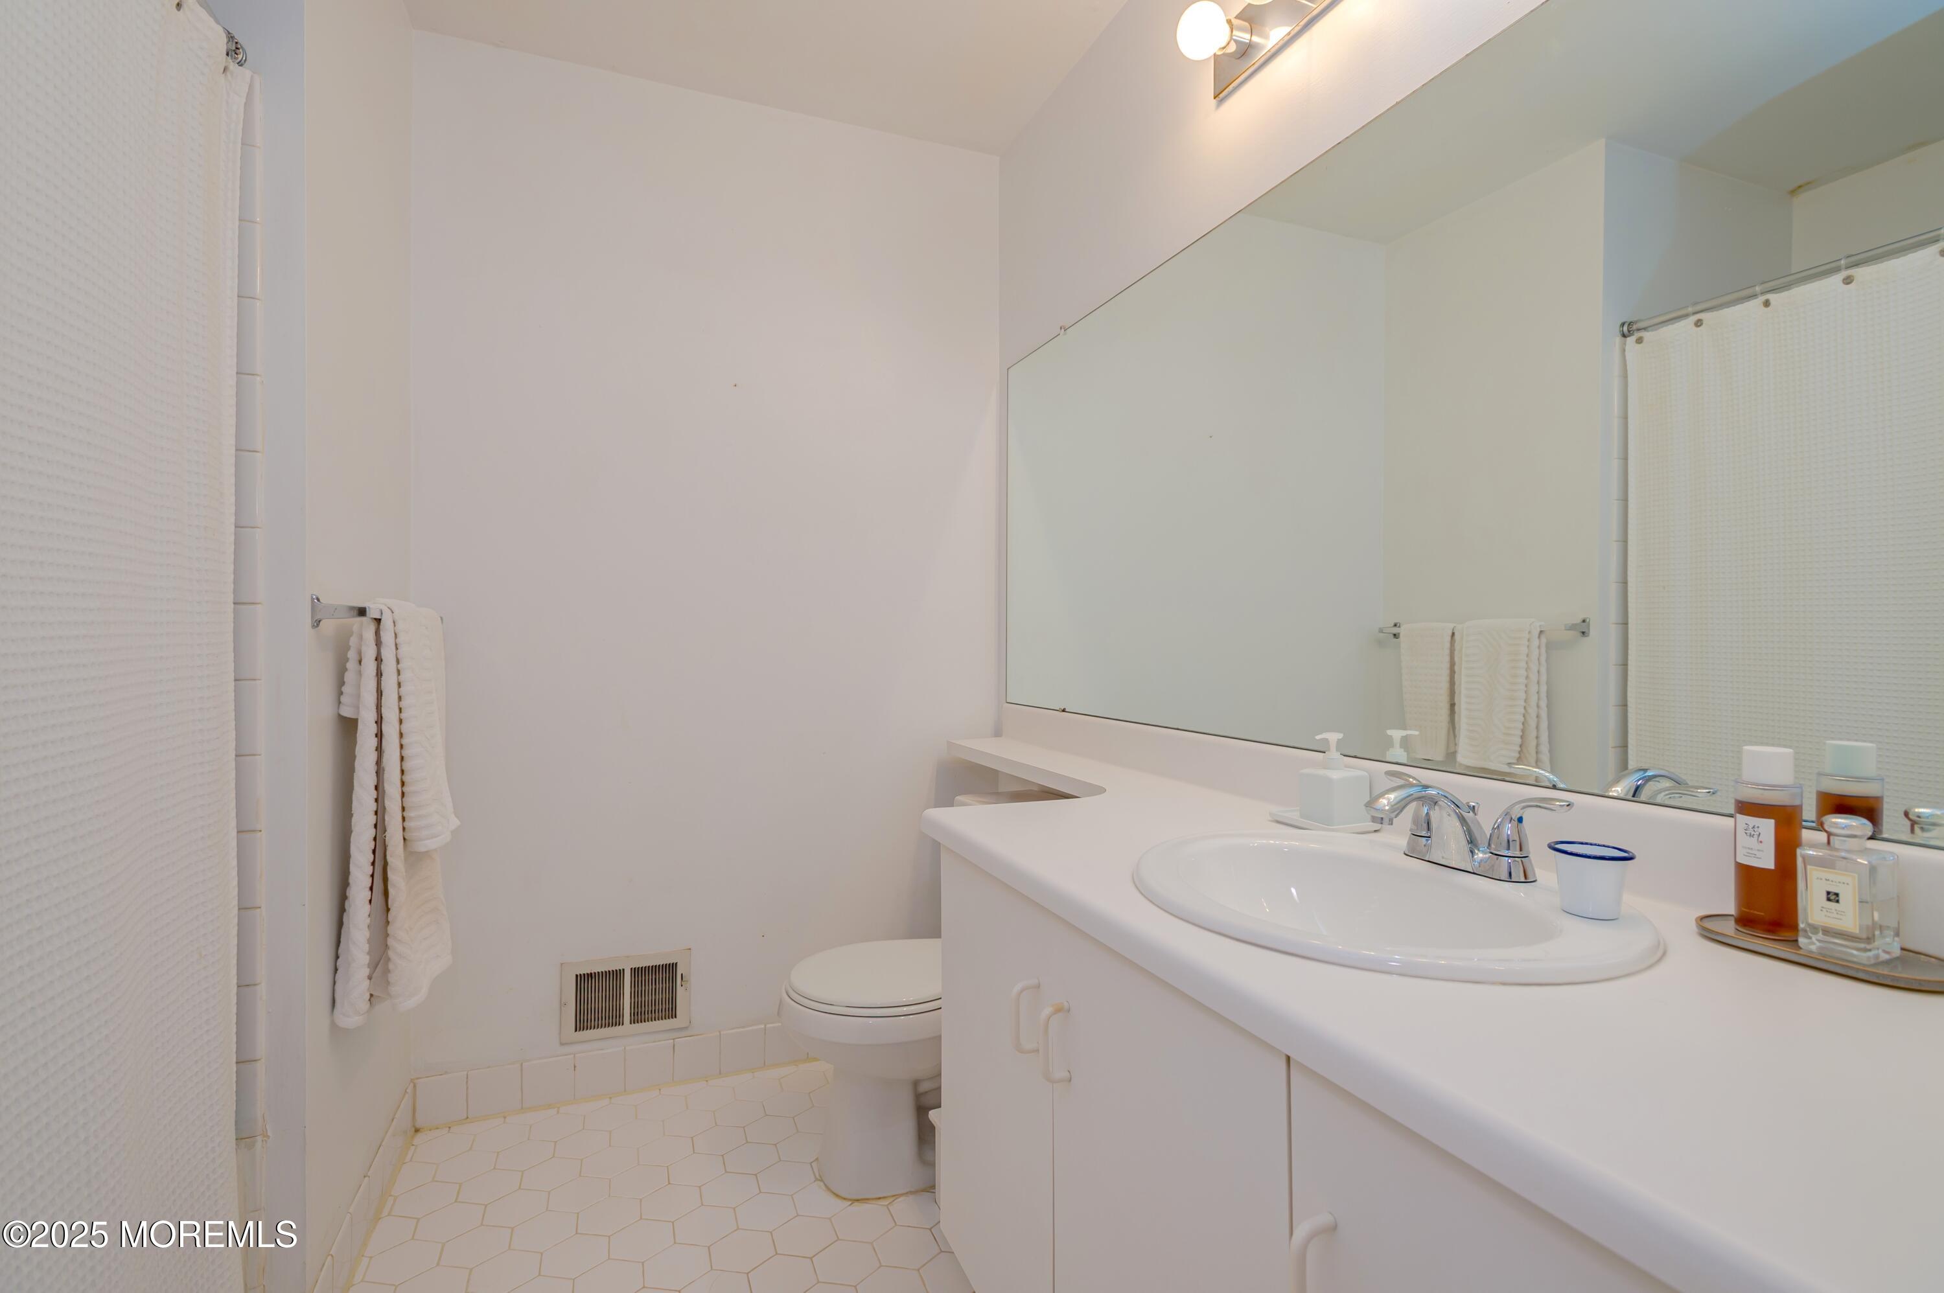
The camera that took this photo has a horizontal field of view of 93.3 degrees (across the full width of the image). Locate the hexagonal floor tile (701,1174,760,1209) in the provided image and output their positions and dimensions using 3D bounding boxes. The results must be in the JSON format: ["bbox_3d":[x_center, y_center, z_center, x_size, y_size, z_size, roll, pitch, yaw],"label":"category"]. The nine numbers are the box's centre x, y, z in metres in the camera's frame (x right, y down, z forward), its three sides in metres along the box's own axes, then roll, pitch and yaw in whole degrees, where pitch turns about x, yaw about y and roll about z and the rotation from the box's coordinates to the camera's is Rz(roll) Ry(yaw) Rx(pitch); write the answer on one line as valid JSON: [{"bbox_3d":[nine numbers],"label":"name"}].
[{"bbox_3d":[-0.480,1.080,1.817,0.108,0.008,0.125,0,1,-21],"label":"hexagonal floor tile"}]

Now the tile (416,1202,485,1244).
[{"bbox_3d":[-0.971,1.074,1.709,0.125,0.008,0.108,0,1,9],"label":"tile"}]

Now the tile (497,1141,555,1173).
[{"bbox_3d":[-0.925,1.061,1.904,0.107,0.009,0.124,0,0,-21],"label":"tile"}]

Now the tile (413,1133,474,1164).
[{"bbox_3d":[-1.112,1.062,1.933,0.107,0.009,0.124,0,0,-21],"label":"tile"}]

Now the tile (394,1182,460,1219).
[{"bbox_3d":[-1.057,1.074,1.778,0.125,0.008,0.108,0,1,9],"label":"tile"}]

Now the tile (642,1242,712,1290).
[{"bbox_3d":[-0.500,1.062,1.563,0.107,0.009,0.124,0,0,-21],"label":"tile"}]

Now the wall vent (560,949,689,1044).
[{"bbox_3d":[-0.824,0.838,2.193,0.290,0.194,0.012,0,1,-21],"label":"wall vent"}]

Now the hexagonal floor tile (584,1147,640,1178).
[{"bbox_3d":[-0.749,1.071,1.898,0.125,0.008,0.108,0,1,9],"label":"hexagonal floor tile"}]

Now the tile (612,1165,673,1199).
[{"bbox_3d":[-0.670,1.081,1.846,0.108,0.008,0.125,0,1,-21],"label":"tile"}]

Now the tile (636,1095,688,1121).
[{"bbox_3d":[-0.706,1.058,2.091,0.107,0.009,0.124,0,0,-21],"label":"tile"}]

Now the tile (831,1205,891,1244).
[{"bbox_3d":[-0.203,1.080,1.718,0.108,0.008,0.125,0,1,-21],"label":"tile"}]

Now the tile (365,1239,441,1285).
[{"bbox_3d":[-0.975,1.064,1.581,0.107,0.009,0.124,0,0,-21],"label":"tile"}]

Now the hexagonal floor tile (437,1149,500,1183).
[{"bbox_3d":[-1.027,1.062,1.864,0.107,0.009,0.124,0,0,-21],"label":"hexagonal floor tile"}]

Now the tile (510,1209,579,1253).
[{"bbox_3d":[-0.772,1.062,1.660,0.107,0.009,0.124,0,0,-21],"label":"tile"}]

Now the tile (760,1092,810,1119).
[{"bbox_3d":[-0.430,1.075,2.146,0.108,0.008,0.125,0,1,-21],"label":"tile"}]

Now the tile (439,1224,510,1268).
[{"bbox_3d":[-0.874,1.063,1.620,0.107,0.009,0.124,0,0,-21],"label":"tile"}]

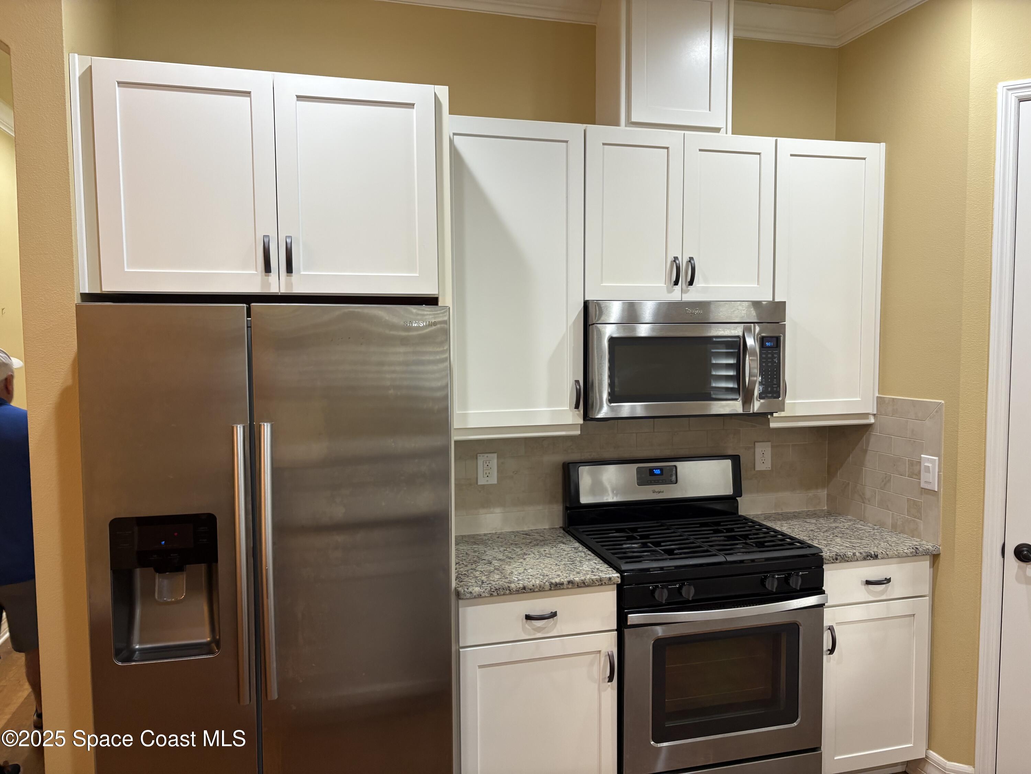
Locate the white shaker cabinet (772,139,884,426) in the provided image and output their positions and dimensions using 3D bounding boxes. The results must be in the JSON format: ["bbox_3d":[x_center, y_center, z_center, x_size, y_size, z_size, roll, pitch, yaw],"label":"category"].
[{"bbox_3d":[1.176,-0.404,3.142,0.493,1.091,0.326,-1,4,-15],"label":"white shaker cabinet"}]

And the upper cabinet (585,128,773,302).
[{"bbox_3d":[0.569,-0.628,2.964,0.762,0.610,0.330,-1,4,-15],"label":"upper cabinet"}]

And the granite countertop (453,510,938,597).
[{"bbox_3d":[0.599,0.596,2.890,1.783,0.032,0.644,-1,4,-15],"label":"granite countertop"}]

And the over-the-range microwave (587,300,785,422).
[{"bbox_3d":[0.579,-0.113,2.950,0.761,0.413,0.428,-1,4,-15],"label":"over-the-range microwave"}]

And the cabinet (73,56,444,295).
[{"bbox_3d":[-0.749,-0.583,2.448,0.972,0.615,0.656,-1,4,-15],"label":"cabinet"}]

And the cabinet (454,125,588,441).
[{"bbox_3d":[-0.054,-0.374,2.816,0.527,1.088,0.328,-1,4,-15],"label":"cabinet"}]

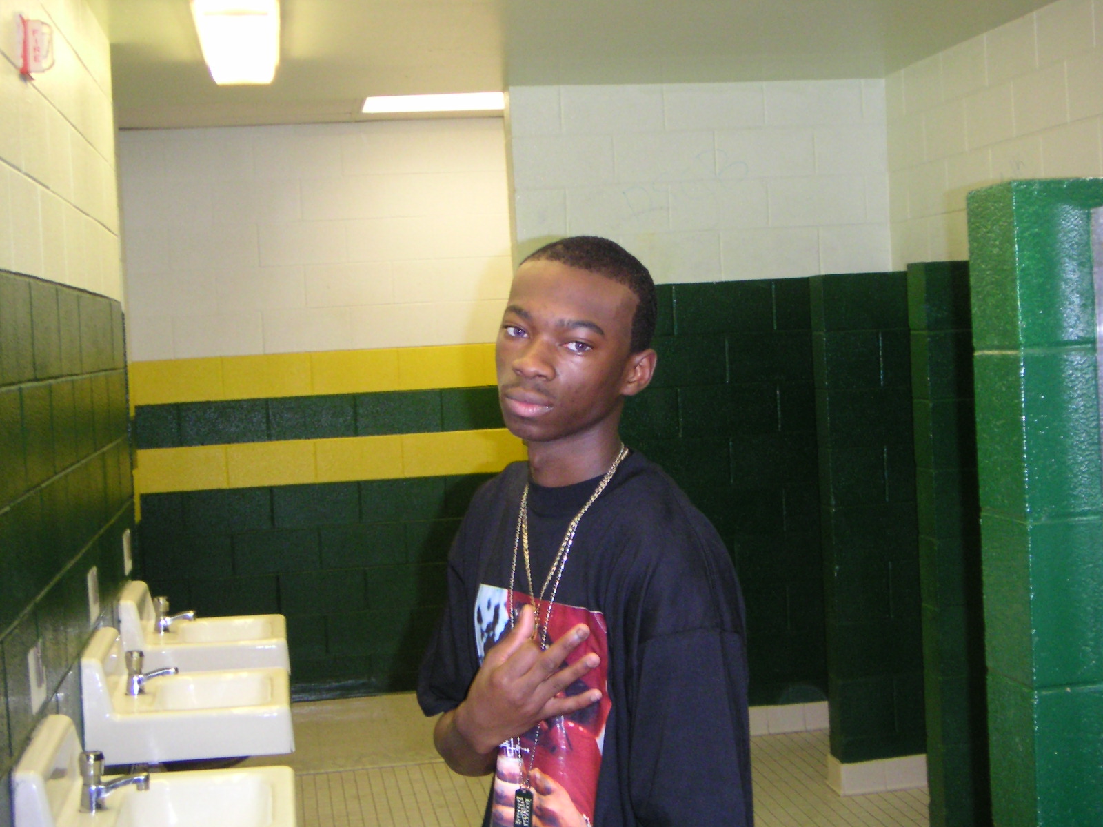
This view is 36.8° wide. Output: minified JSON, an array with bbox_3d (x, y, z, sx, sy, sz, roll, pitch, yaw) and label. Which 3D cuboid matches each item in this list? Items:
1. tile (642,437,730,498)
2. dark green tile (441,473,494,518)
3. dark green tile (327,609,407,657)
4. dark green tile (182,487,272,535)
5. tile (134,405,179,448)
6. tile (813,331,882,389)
[{"bbox_3d":[0.513,0.205,6.558,0.400,0.198,0.030,-3,3,-9],"label":"tile"},{"bbox_3d":[-0.293,0.385,7.883,0.398,0.195,0.050,-3,3,-9],"label":"dark green tile"},{"bbox_3d":[-0.861,1.026,7.792,0.398,0.197,0.050,-3,3,-9],"label":"dark green tile"},{"bbox_3d":[-1.494,0.452,7.685,0.398,0.195,0.050,-3,3,-9],"label":"dark green tile"},{"bbox_3d":[-1.814,0.064,7.616,0.195,0.195,0.050,-3,3,-9],"label":"tile"},{"bbox_3d":[1.049,-0.187,5.864,0.197,0.197,0.140,-3,3,-9],"label":"tile"}]

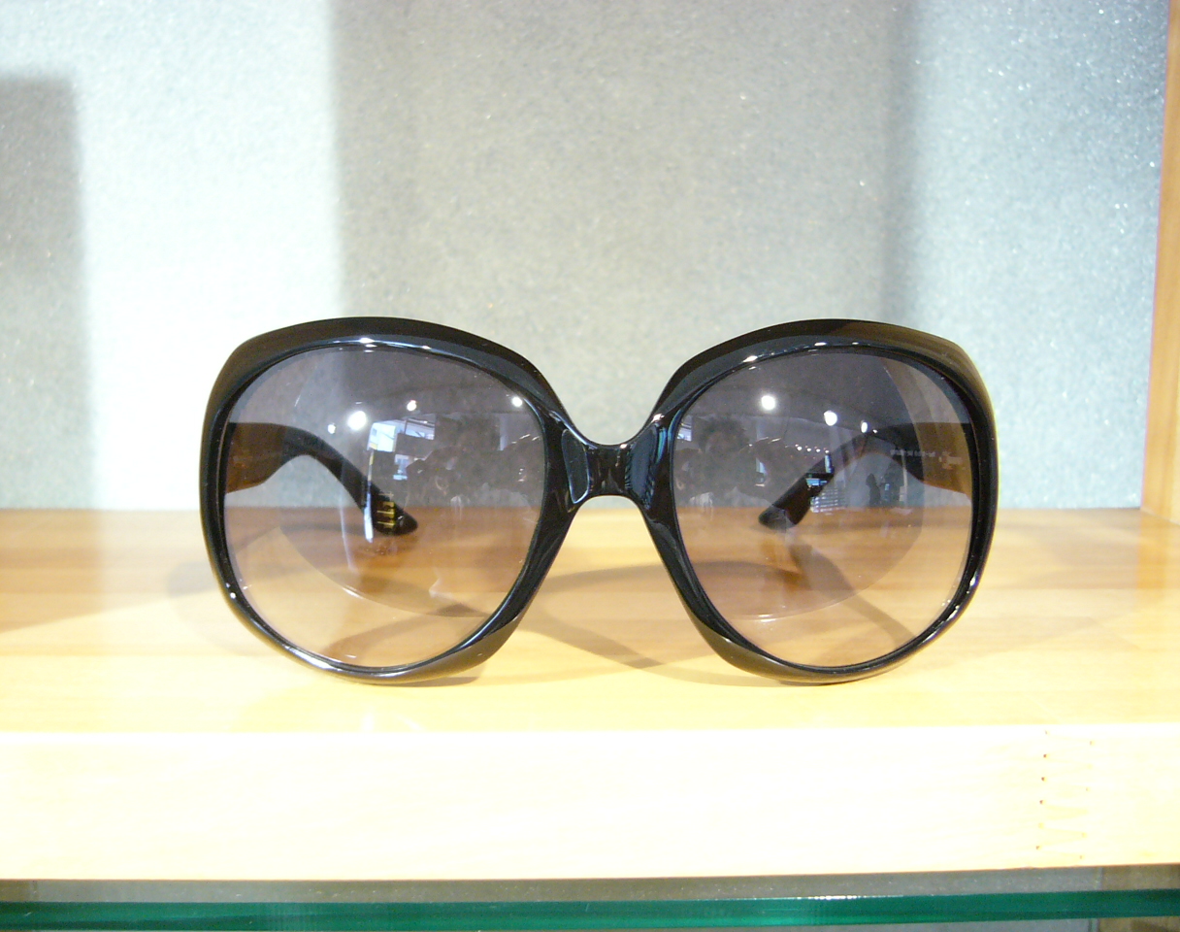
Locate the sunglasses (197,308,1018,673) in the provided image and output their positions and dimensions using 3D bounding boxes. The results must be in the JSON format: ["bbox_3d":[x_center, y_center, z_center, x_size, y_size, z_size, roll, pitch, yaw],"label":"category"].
[{"bbox_3d":[0.001,-0.003,0.281,0.147,0.067,0.122,0,10,-2],"label":"sunglasses"}]

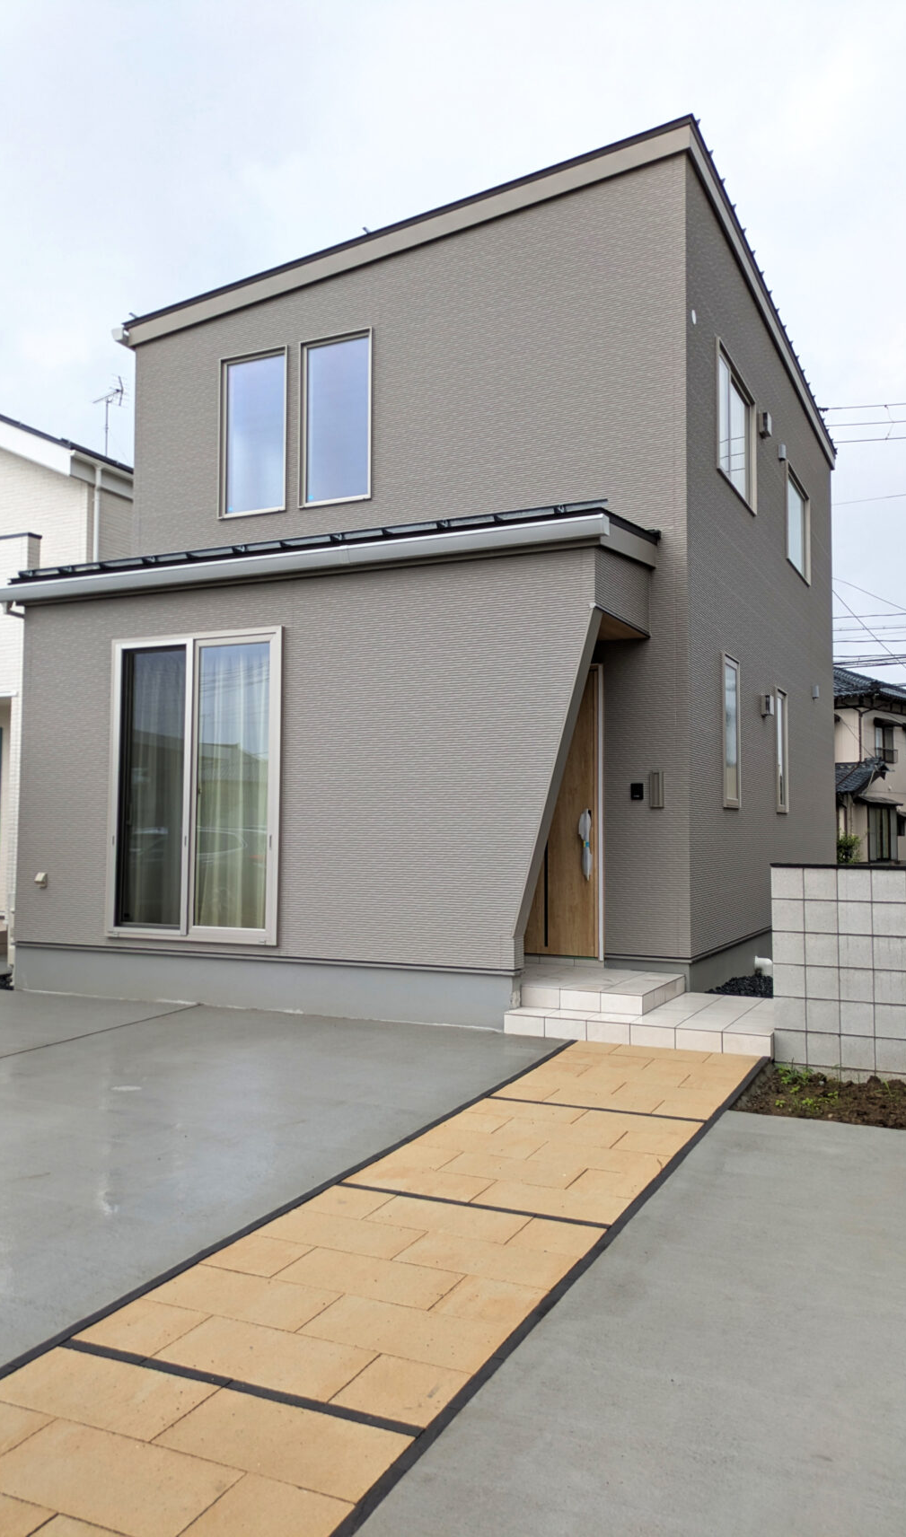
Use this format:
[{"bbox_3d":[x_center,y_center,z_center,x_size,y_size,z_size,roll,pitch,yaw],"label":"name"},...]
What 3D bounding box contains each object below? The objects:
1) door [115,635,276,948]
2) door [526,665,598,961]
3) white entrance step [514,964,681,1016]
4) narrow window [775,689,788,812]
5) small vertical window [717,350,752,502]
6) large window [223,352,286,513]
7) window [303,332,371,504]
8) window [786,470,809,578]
[{"bbox_3d":[-2.103,0.149,8.989,1.720,2.470,0.100,-1,-3,26],"label":"door"},{"bbox_3d":[0.812,0.365,9.171,0.920,2.330,0.100,-1,-3,26],"label":"door"},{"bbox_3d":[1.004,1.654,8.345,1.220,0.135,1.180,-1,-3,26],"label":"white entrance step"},{"bbox_3d":[3.664,-0.190,12.409,0.100,1.370,0.750,-1,-3,26],"label":"narrow window"},{"bbox_3d":[2.702,-3.191,10.574,0.100,1.190,1.660,-1,-3,26],"label":"small vertical window"},{"bbox_3d":[-1.911,-3.200,10.643,0.780,1.580,0.100,-1,-3,26],"label":"large window"},{"bbox_3d":[-1.077,-3.212,10.236,0.780,1.580,0.100,-1,-3,26],"label":"window"},{"bbox_3d":[4.304,-3.009,13.848,0.100,1.190,1.680,-1,-3,26],"label":"window"}]

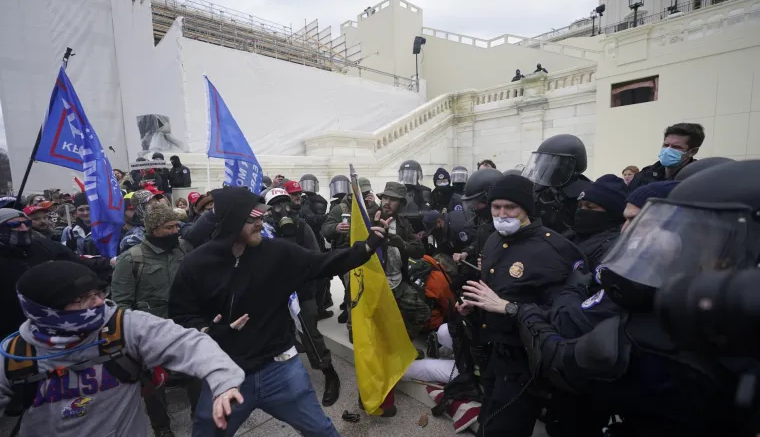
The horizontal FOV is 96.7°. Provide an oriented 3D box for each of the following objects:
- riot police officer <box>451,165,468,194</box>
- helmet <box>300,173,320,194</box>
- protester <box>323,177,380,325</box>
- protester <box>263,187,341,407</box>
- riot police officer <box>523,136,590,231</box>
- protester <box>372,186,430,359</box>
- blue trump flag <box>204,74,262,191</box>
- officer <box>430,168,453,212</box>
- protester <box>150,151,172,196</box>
[{"bbox_3d":[1.271,0.151,5.400,0.580,1.860,0.420,0,7,14],"label":"riot police officer"},{"bbox_3d":[-0.988,-0.497,4.800,0.270,0.280,0.320,-1,6,3],"label":"helmet"},{"bbox_3d":[-0.356,0.373,4.220,0.660,1.770,0.480,-4,7,-23],"label":"protester"},{"bbox_3d":[-0.725,0.656,3.080,0.700,1.860,0.580,-3,6,-9],"label":"protester"},{"bbox_3d":[1.144,0.475,2.050,0.480,1.900,0.600,-4,7,-20],"label":"riot police officer"},{"bbox_3d":[0.187,0.481,3.420,0.600,1.700,0.550,0,7,18],"label":"protester"},{"bbox_3d":[-1.615,-0.888,3.750,0.600,1.360,0.320,-4,7,-22],"label":"blue trump flag"},{"bbox_3d":[0.856,0.255,4.700,0.570,1.830,0.420,0,6,13],"label":"officer"},{"bbox_3d":[-5.026,-0.601,7.700,0.550,1.780,0.400,-5,7,-26],"label":"protester"}]

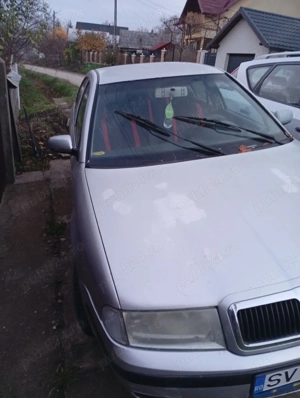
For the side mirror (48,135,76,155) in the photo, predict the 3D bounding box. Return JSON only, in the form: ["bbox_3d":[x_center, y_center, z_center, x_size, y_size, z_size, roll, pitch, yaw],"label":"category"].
[{"bbox_3d":[-0.611,-0.367,2.145,0.195,0.120,0.120,-9,27,-10],"label":"side mirror"}]

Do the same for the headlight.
[{"bbox_3d":[0.091,0.465,1.158,0.376,0.170,0.115,-4,27,-1],"label":"headlight"}]

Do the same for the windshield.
[{"bbox_3d":[0.218,-0.601,2.275,1.428,0.140,0.910,-9,56,-10],"label":"windshield"}]

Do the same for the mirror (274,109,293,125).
[{"bbox_3d":[1.060,-0.634,2.451,0.195,0.120,0.120,-9,27,-10],"label":"mirror"}]

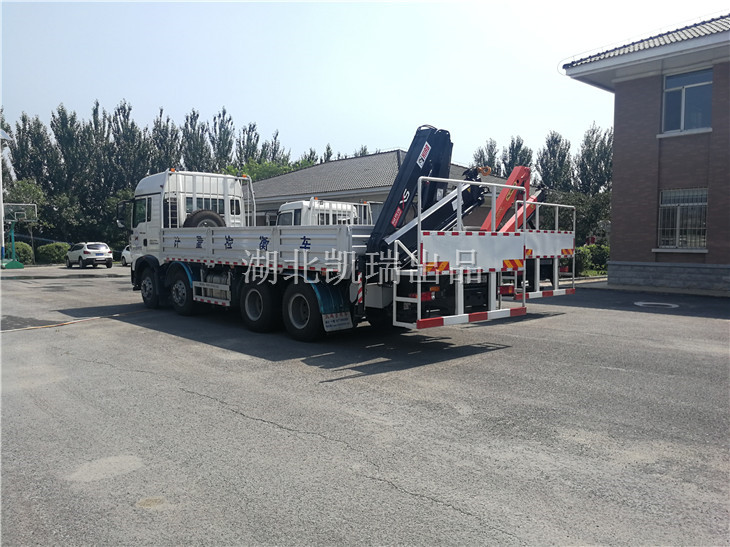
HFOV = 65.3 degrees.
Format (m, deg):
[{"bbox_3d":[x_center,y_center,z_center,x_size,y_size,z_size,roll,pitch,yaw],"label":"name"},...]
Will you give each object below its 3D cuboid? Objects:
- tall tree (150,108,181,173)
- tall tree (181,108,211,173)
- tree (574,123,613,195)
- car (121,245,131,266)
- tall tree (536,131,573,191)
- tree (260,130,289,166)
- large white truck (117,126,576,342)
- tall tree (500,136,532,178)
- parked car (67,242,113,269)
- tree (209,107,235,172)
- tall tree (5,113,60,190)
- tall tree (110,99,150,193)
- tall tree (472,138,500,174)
[{"bbox_3d":[-20.031,-8.974,57.386,3.300,15.020,3.300,-1,3,-19],"label":"tall tree"},{"bbox_3d":[-14.740,-7.946,50.443,2.950,13.130,2.950,0,4,0],"label":"tall tree"},{"bbox_3d":[20.312,-7.330,50.404,3.970,11.980,3.970,0,4,0],"label":"tree"},{"bbox_3d":[-14.024,-1.168,36.529,1.770,1.500,4.300,-4,5,-45],"label":"car"},{"bbox_3d":[17.455,-7.360,52.894,3.680,11.690,3.680,0,4,0],"label":"tall tree"},{"bbox_3d":[-10.822,-9.350,67.383,3.400,14.870,3.400,0,3,-9],"label":"tree"},{"bbox_3d":[-1.943,-0.753,12.187,2.530,3.520,10.650,-3,4,-42],"label":"large white truck"},{"bbox_3d":[14.616,-7.499,55.392,3.250,11.600,3.250,0,4,0],"label":"tall tree"},{"bbox_3d":[-17.648,-1.166,36.483,1.800,1.600,4.320,-2,4,-42],"label":"parked car"},{"bbox_3d":[-15.182,-9.575,60.411,3.100,15.970,3.100,0,3,-14],"label":"tree"},{"bbox_3d":[-30.131,-7.913,51.843,4.800,13.330,4.800,-1,3,-30],"label":"tall tree"},{"bbox_3d":[-19.389,-7.749,47.442,3.550,13.100,3.550,0,4,0],"label":"tall tree"},{"bbox_3d":[15.104,-9.364,71.382,3.500,14.850,3.500,1,3,12],"label":"tall tree"}]

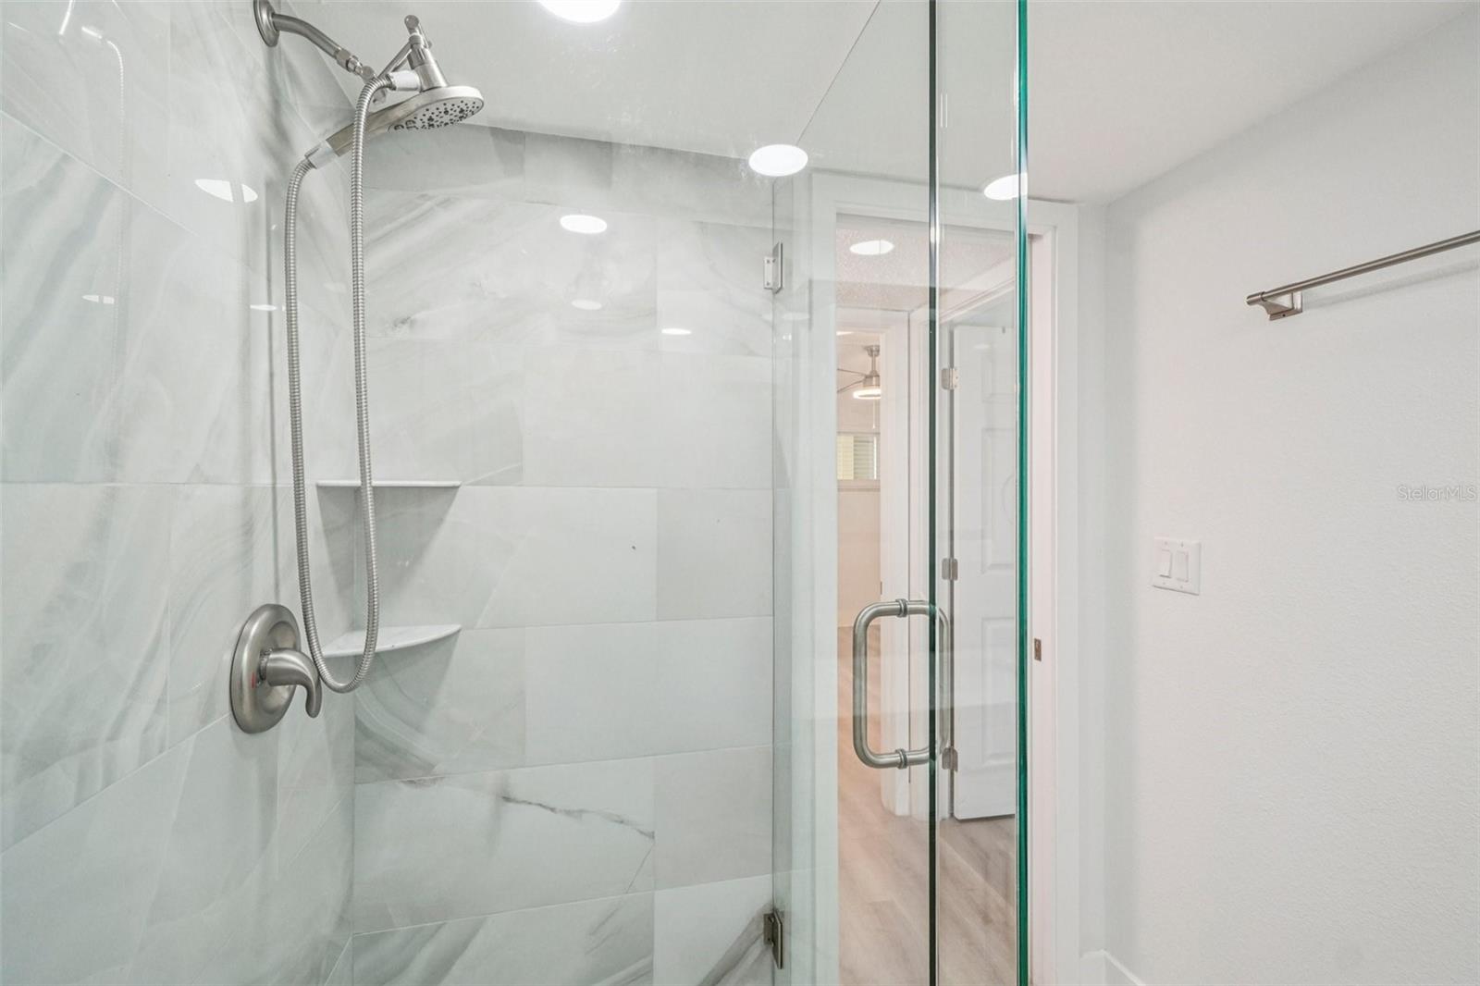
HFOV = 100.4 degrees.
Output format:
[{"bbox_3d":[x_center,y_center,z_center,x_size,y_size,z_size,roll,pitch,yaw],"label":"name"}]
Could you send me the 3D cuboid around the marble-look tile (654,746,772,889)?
[{"bbox_3d":[-0.044,0.756,1.447,0.310,0.305,0.012,0,0,-13],"label":"marble-look tile"}]

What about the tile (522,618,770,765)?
[{"bbox_3d":[-0.181,0.449,1.413,0.594,0.305,0.012,0,0,-13],"label":"tile"}]

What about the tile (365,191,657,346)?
[{"bbox_3d":[-0.489,-0.473,1.334,0.615,0.305,0.012,0,0,-13],"label":"tile"}]

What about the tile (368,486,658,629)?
[{"bbox_3d":[-0.492,0.141,1.337,0.615,0.305,0.012,0,0,-13],"label":"tile"}]

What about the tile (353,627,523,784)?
[{"bbox_3d":[-0.631,0.447,1.306,0.332,0.305,0.012,0,0,-13],"label":"tile"}]

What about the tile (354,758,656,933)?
[{"bbox_3d":[-0.494,0.754,1.341,0.615,0.305,0.012,0,0,-13],"label":"tile"}]

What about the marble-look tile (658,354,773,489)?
[{"bbox_3d":[-0.041,-0.165,1.442,0.310,0.305,0.012,0,0,-13],"label":"marble-look tile"}]

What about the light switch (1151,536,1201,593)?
[{"bbox_3d":[1.005,0.168,1.424,0.008,0.115,0.116,0,0,-13],"label":"light switch"}]

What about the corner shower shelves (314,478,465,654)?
[{"bbox_3d":[-0.672,0.135,1.193,0.198,0.317,0.185,0,0,-13],"label":"corner shower shelves"}]

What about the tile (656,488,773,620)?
[{"bbox_3d":[-0.042,0.142,1.443,0.310,0.305,0.012,0,0,-13],"label":"tile"}]

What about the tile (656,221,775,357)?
[{"bbox_3d":[-0.039,-0.471,1.440,0.310,0.305,0.012,0,0,-13],"label":"tile"}]

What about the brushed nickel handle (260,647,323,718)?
[{"bbox_3d":[-0.663,0.285,0.924,0.066,0.100,0.044,0,0,-13],"label":"brushed nickel handle"}]

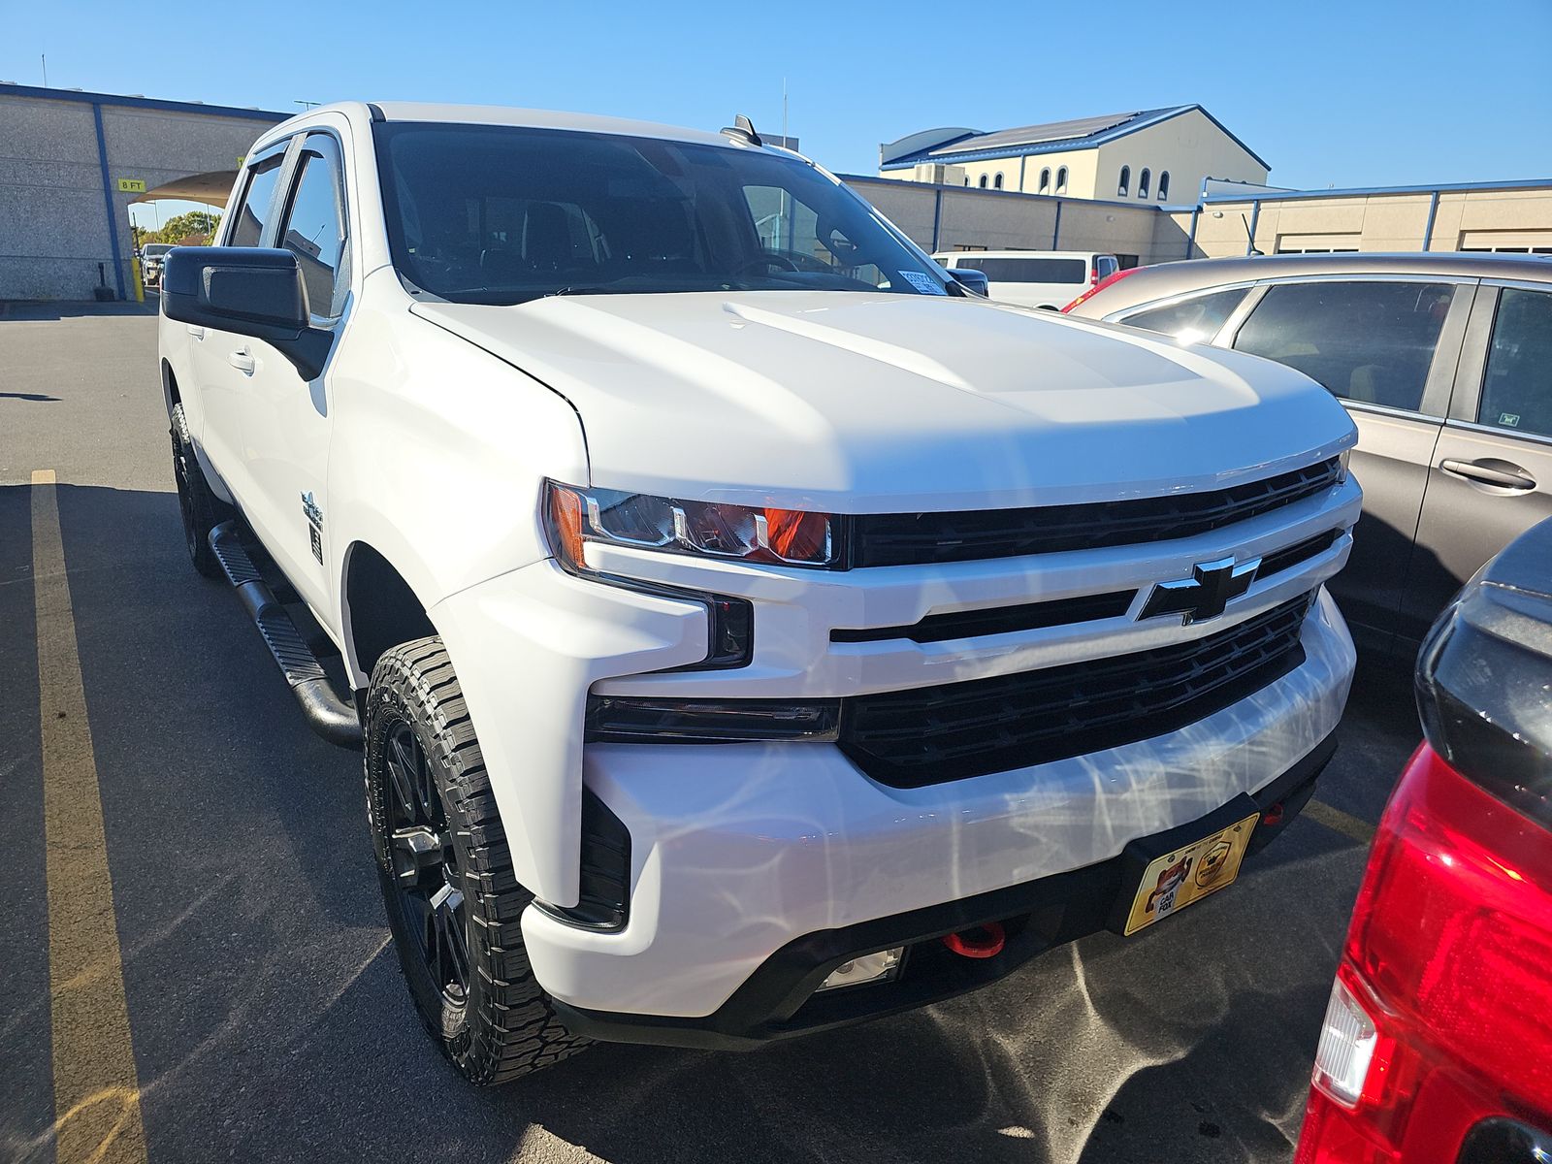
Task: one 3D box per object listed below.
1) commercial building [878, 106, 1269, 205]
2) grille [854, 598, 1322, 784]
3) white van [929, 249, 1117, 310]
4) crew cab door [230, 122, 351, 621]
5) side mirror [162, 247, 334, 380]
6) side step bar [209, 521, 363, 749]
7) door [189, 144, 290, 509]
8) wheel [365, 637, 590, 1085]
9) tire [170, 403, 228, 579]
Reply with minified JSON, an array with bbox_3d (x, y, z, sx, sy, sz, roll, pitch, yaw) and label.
[{"bbox_3d":[18.664,-23.885,67.372,16.228,11.354,18.068,-9,20,-33],"label":"commercial building"},{"bbox_3d":[0.631,0.170,1.773,1.240,0.200,0.160,-9,20,-33],"label":"grille"},{"bbox_3d":[5.475,-7.078,25.544,5.800,2.090,2.000,14,20,36],"label":"white van"},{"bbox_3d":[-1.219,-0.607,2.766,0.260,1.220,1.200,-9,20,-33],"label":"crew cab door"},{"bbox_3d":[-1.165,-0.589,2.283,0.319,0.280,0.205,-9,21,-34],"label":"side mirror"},{"bbox_3d":[-1.571,0.107,3.307,0.208,0.120,2.050,-9,21,-34],"label":"side step bar"},{"bbox_3d":[-1.817,-0.847,3.507,0.230,1.200,1.050,-9,21,-34],"label":"door"},{"bbox_3d":[-0.557,0.517,2.036,0.280,0.840,0.840,-9,21,-34],"label":"wheel"},{"bbox_3d":[-2.680,-0.487,4.954,0.280,0.840,0.840,-9,21,-34],"label":"tire"}]

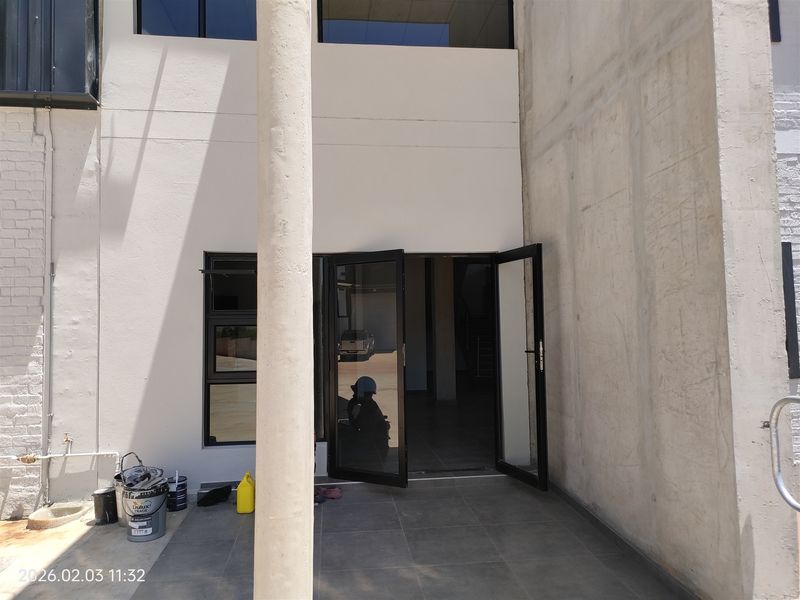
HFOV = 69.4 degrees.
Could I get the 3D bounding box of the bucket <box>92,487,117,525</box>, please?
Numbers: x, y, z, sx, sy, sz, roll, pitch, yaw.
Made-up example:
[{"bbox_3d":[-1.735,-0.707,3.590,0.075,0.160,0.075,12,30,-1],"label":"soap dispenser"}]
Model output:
[{"bbox_3d":[-2.275,1.608,4.487,0.172,0.228,0.172,0,0,-7],"label":"bucket"}]

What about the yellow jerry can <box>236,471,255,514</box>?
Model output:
[{"bbox_3d":[-1.256,1.562,4.732,0.125,0.310,0.165,0,0,-7],"label":"yellow jerry can"}]

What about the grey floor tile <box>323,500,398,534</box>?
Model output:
[{"bbox_3d":[-0.308,1.715,4.558,0.600,0.010,0.600,0,0,-7],"label":"grey floor tile"}]

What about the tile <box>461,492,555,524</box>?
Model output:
[{"bbox_3d":[0.884,1.708,4.696,0.600,0.010,0.600,0,0,-7],"label":"tile"}]

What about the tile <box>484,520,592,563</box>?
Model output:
[{"bbox_3d":[0.954,1.704,4.100,0.600,0.010,0.600,0,0,-7],"label":"tile"}]

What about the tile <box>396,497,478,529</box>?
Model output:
[{"bbox_3d":[0.288,1.711,4.627,0.600,0.010,0.600,0,0,-7],"label":"tile"}]

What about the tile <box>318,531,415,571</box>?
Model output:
[{"bbox_3d":[-0.238,1.711,3.962,0.600,0.010,0.600,0,0,-7],"label":"tile"}]

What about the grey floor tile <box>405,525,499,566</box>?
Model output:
[{"bbox_3d":[0.358,1.708,4.031,0.600,0.010,0.600,0,0,-7],"label":"grey floor tile"}]

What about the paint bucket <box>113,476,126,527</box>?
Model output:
[{"bbox_3d":[-2.047,1.543,4.489,0.305,0.355,0.305,0,0,-7],"label":"paint bucket"}]

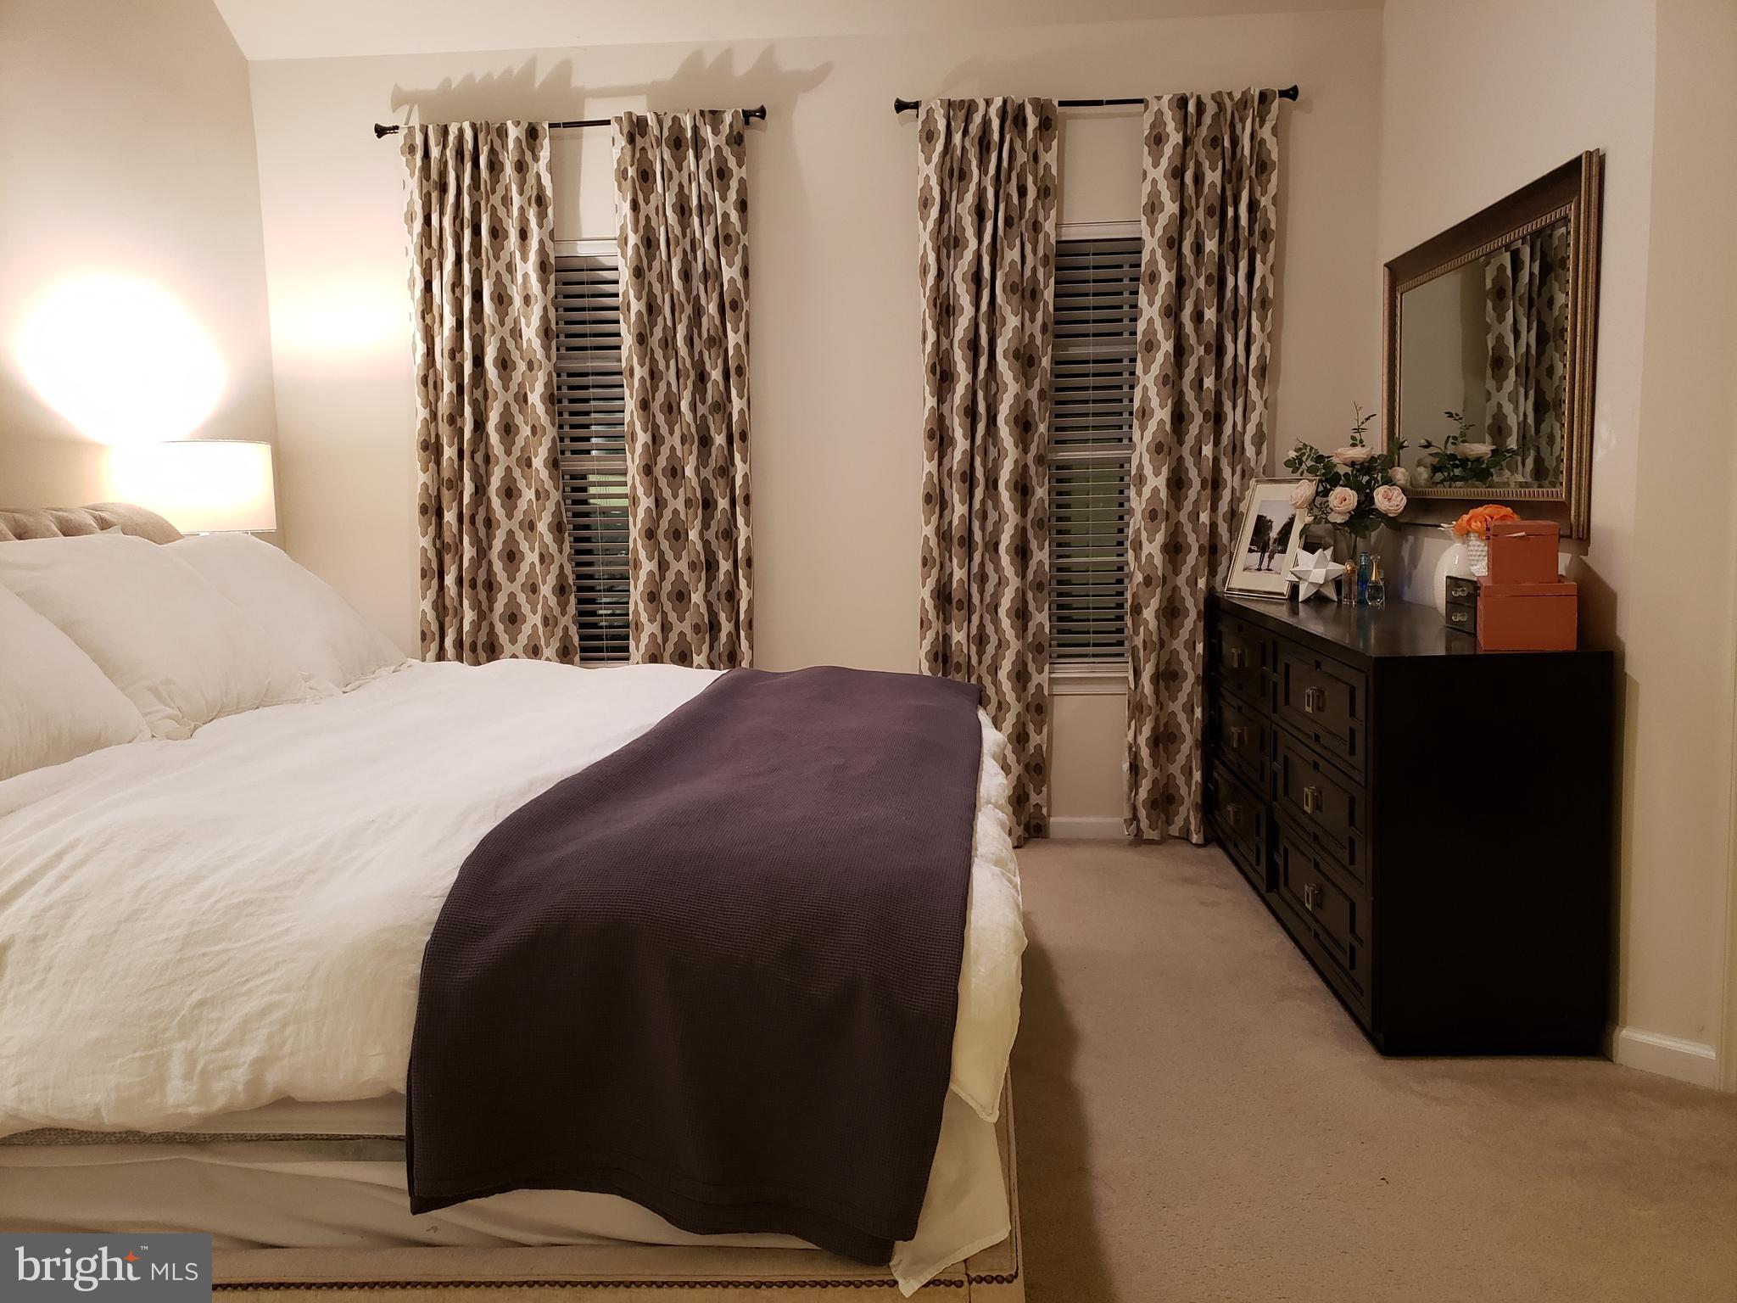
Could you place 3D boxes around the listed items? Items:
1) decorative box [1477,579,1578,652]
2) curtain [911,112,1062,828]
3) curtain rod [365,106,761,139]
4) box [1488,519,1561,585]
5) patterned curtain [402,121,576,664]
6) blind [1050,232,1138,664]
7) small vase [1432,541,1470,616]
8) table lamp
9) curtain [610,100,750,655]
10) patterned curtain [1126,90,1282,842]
[{"bbox_3d":[1.399,-0.081,2.775,0.175,0.139,0.216,1,7,21],"label":"decorative box"},{"bbox_3d":[0.395,-0.544,4.260,0.460,2.405,0.125,-1,7,4],"label":"curtain"},{"bbox_3d":[-0.966,-1.702,4.202,1.291,0.060,0.085,-1,7,4],"label":"curtain rod"},{"bbox_3d":[1.397,-0.212,2.777,0.122,0.121,0.163,1,7,21],"label":"box"},{"bbox_3d":[-1.253,-0.515,4.371,0.537,2.408,0.125,-1,7,4],"label":"patterned curtain"},{"bbox_3d":[0.743,-0.653,4.342,0.804,1.445,0.060,-1,7,4],"label":"blind"},{"bbox_3d":[1.484,-0.176,3.268,0.137,0.216,0.137,-1,7,4],"label":"small vase"},{"bbox_3d":[-1.871,-0.219,3.658,0.402,0.720,0.402,-1,7,4],"label":"table lamp"},{"bbox_3d":[-0.587,-0.527,4.326,0.457,2.408,0.125,-1,7,4],"label":"curtain"},{"bbox_3d":[1.069,-0.551,4.215,0.468,2.396,0.125,-1,7,4],"label":"patterned curtain"}]

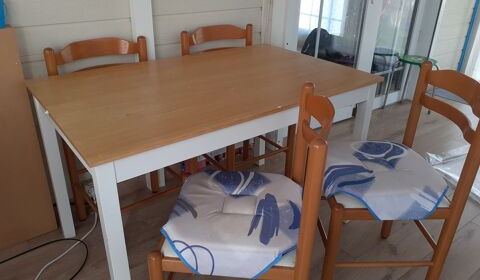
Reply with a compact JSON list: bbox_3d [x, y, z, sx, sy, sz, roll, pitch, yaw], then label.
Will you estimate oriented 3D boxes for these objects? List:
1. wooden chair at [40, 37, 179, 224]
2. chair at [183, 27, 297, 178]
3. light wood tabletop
[{"bbox_3d":[-0.500,0.026,1.674,0.445,0.868,0.485,-19,33,-35],"label":"wooden chair"},{"bbox_3d":[0.003,-0.135,2.021,0.445,0.868,0.485,-18,32,-33],"label":"chair"},{"bbox_3d":[-0.113,-0.239,1.543,1.255,0.025,0.782,-18,33,-34],"label":"light wood tabletop"}]

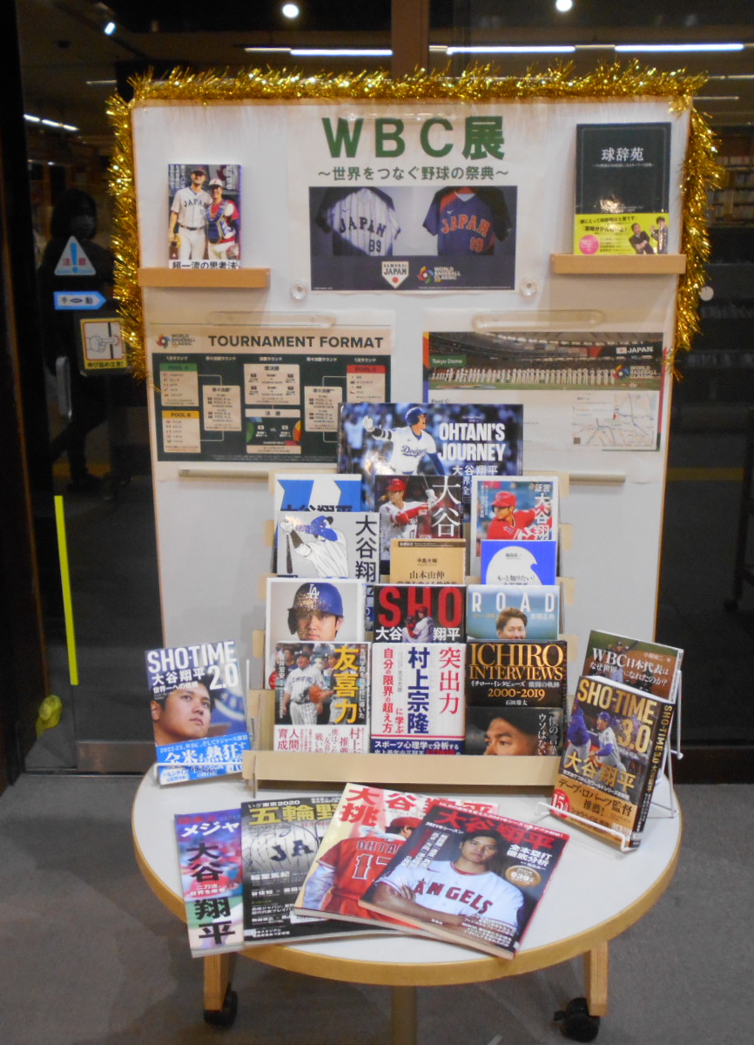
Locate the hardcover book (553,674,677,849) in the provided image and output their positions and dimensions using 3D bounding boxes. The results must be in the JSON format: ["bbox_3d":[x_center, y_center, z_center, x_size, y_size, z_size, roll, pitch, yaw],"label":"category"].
[{"bbox_3d":[0.309,0.315,1.396,0.129,0.188,0.028,14,-1,40],"label":"hardcover book"}]

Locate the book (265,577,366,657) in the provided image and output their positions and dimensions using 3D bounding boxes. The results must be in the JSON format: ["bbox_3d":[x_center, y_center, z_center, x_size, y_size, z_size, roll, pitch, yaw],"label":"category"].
[{"bbox_3d":[-0.085,0.177,1.470,0.138,0.198,0.015,0,-2,0],"label":"book"}]

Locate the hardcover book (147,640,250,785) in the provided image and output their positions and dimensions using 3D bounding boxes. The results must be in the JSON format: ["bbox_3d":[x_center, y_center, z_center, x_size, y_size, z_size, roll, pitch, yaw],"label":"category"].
[{"bbox_3d":[-0.252,0.269,1.486,0.129,0.188,0.022,-5,-17,-18],"label":"hardcover book"}]

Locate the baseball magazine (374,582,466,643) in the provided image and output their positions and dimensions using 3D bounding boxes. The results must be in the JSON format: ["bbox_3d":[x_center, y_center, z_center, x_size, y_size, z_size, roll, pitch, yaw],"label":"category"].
[{"bbox_3d":[0.060,0.182,1.471,0.128,0.188,0.018,0,-2,0],"label":"baseball magazine"}]

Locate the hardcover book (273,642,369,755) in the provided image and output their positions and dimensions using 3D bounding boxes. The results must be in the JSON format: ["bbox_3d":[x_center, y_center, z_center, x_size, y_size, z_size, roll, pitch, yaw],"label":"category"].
[{"bbox_3d":[-0.073,0.258,1.429,0.128,0.188,0.018,0,-2,0],"label":"hardcover book"}]

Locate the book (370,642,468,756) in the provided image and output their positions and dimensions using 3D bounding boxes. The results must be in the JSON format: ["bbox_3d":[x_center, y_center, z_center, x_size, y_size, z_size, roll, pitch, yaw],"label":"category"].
[{"bbox_3d":[0.057,0.260,1.432,0.128,0.188,0.018,0,-2,0],"label":"book"}]

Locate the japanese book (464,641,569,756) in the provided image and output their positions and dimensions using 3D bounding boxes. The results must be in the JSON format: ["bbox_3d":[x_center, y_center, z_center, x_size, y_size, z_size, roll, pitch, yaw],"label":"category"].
[{"bbox_3d":[0.187,0.258,1.433,0.132,0.191,0.030,1,-2,3],"label":"japanese book"}]

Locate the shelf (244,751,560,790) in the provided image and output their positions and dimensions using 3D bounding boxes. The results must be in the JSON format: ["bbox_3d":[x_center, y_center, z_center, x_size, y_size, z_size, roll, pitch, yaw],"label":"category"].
[{"bbox_3d":[0.048,0.321,1.398,0.440,0.049,0.040,0,15,0],"label":"shelf"}]

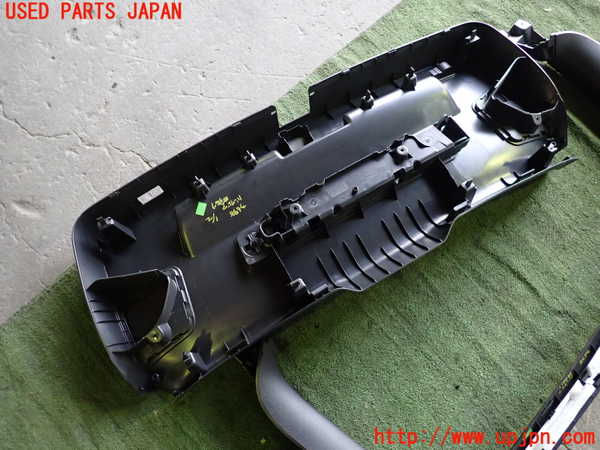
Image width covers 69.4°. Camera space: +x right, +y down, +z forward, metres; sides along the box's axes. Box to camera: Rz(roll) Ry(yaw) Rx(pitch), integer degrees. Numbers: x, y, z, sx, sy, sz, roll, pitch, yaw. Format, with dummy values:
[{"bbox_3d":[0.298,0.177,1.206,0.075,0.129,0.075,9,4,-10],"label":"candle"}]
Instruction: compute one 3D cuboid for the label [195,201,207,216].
[{"bbox_3d":[-0.205,-0.034,0.900,0.017,0.001,0.027,12,77,-3],"label":"label"}]

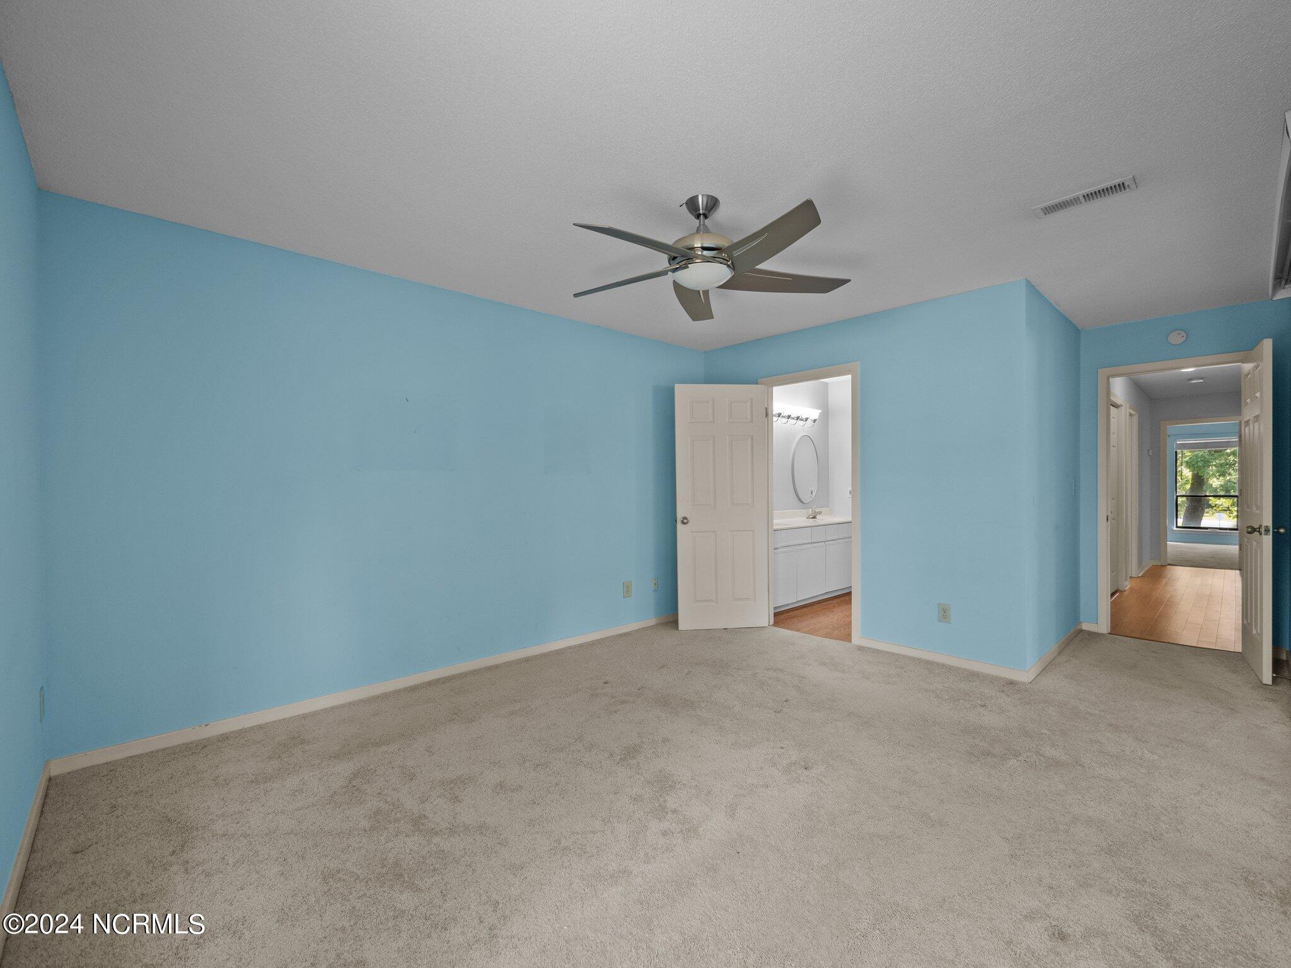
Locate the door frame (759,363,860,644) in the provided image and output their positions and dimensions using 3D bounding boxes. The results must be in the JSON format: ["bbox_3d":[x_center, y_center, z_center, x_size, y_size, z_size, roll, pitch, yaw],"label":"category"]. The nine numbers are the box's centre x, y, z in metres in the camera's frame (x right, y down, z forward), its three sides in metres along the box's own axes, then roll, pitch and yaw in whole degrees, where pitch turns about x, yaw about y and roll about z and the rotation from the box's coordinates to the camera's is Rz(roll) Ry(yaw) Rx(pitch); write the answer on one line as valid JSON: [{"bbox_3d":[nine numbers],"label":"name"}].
[{"bbox_3d":[1.332,0.137,4.230,0.140,2.095,0.897,0,0,-42],"label":"door frame"}]

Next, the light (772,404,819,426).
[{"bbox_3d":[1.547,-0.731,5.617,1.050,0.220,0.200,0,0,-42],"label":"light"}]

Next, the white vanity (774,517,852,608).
[{"bbox_3d":[1.663,0.779,5.475,1.980,0.800,0.570,0,0,-42],"label":"white vanity"}]

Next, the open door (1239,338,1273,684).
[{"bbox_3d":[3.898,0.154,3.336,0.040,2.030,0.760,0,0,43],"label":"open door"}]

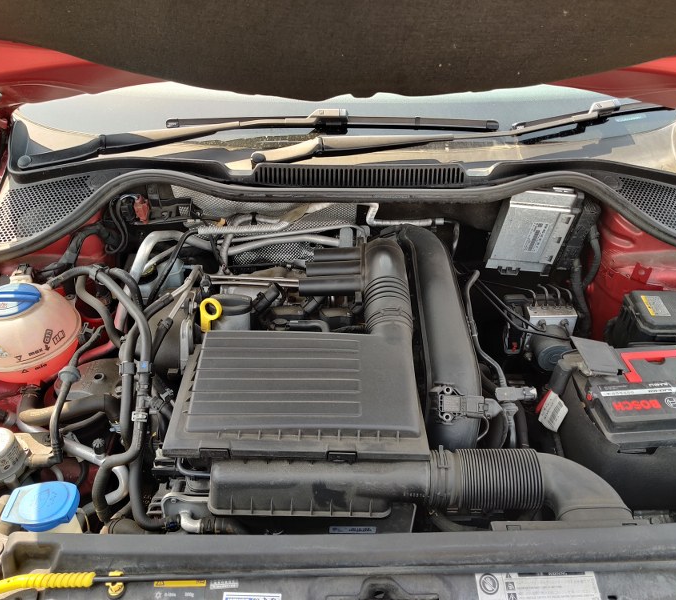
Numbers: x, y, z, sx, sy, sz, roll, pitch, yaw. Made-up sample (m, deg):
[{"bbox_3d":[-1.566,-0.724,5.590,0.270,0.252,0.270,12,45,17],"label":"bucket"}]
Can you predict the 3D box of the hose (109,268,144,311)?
[{"bbox_3d":[-0.306,-0.022,0.922,0.052,0.055,0.060,0,42,0],"label":"hose"}]

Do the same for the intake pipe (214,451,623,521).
[{"bbox_3d":[0.097,0.252,0.799,0.520,0.115,0.135,0,42,0],"label":"intake pipe"}]

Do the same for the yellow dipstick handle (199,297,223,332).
[{"bbox_3d":[-0.191,0.022,0.943,0.034,0.060,0.012,0,28,0],"label":"yellow dipstick handle"}]

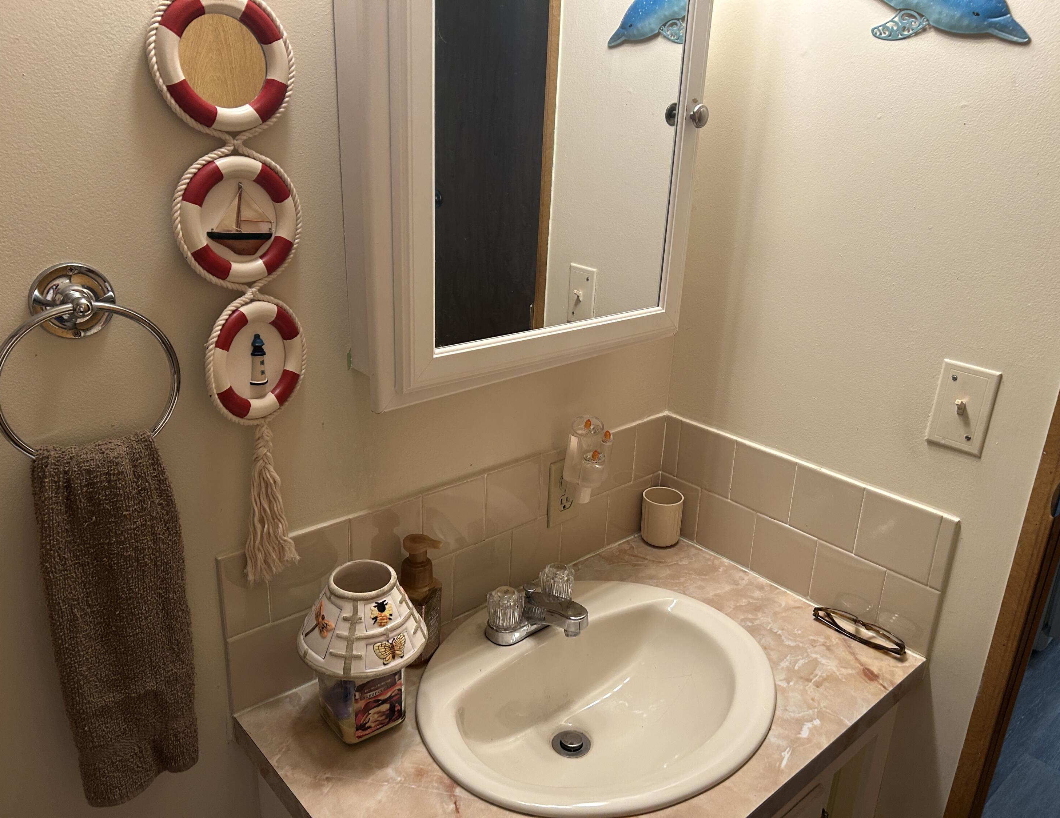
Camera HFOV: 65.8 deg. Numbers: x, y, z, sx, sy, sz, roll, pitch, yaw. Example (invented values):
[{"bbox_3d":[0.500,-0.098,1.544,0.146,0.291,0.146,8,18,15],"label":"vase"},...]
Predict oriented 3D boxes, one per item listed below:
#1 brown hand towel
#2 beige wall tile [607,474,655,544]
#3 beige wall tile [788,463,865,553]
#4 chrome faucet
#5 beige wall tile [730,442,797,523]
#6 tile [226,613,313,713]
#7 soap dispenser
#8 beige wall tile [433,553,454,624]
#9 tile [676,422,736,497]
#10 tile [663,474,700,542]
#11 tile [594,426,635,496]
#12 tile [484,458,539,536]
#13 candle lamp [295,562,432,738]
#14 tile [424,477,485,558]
[{"bbox_3d":[-0.405,0.208,0.816,0.124,0.385,0.062,-15,26,-41],"label":"brown hand towel"},{"bbox_3d":[0.169,0.175,1.428,0.108,0.103,0.010,-15,26,-40],"label":"beige wall tile"},{"bbox_3d":[0.449,0.147,1.237,0.010,0.108,0.108,-15,26,-40],"label":"beige wall tile"},{"bbox_3d":[0.026,0.274,1.123,0.155,0.070,0.118,-15,26,-41],"label":"chrome faucet"},{"bbox_3d":[0.369,0.115,1.296,0.010,0.107,0.108,-14,25,-38],"label":"beige wall tile"},{"bbox_3d":[-0.319,0.311,1.013,0.107,0.106,0.010,-15,26,-40],"label":"tile"},{"bbox_3d":[-0.146,0.250,1.087,0.064,0.171,0.056,5,20,6],"label":"soap dispenser"},{"bbox_3d":[-0.155,0.263,1.148,0.108,0.103,0.010,-15,26,-40],"label":"beige wall tile"},{"bbox_3d":[0.301,0.086,1.388,0.010,0.108,0.108,-15,26,-40],"label":"tile"},{"bbox_3d":[0.264,0.172,1.447,0.010,0.103,0.089,-15,26,-39],"label":"tile"},{"bbox_3d":[0.134,0.086,1.355,0.108,0.107,0.010,-15,26,-41],"label":"tile"},{"bbox_3d":[-0.028,0.130,1.219,0.108,0.107,0.010,-15,26,-40],"label":"tile"},{"bbox_3d":[-0.195,0.286,0.969,0.150,0.193,0.150,2,20,-1],"label":"candle lamp"},{"bbox_3d":[-0.108,0.151,1.141,0.108,0.107,0.010,-15,26,-41],"label":"tile"}]

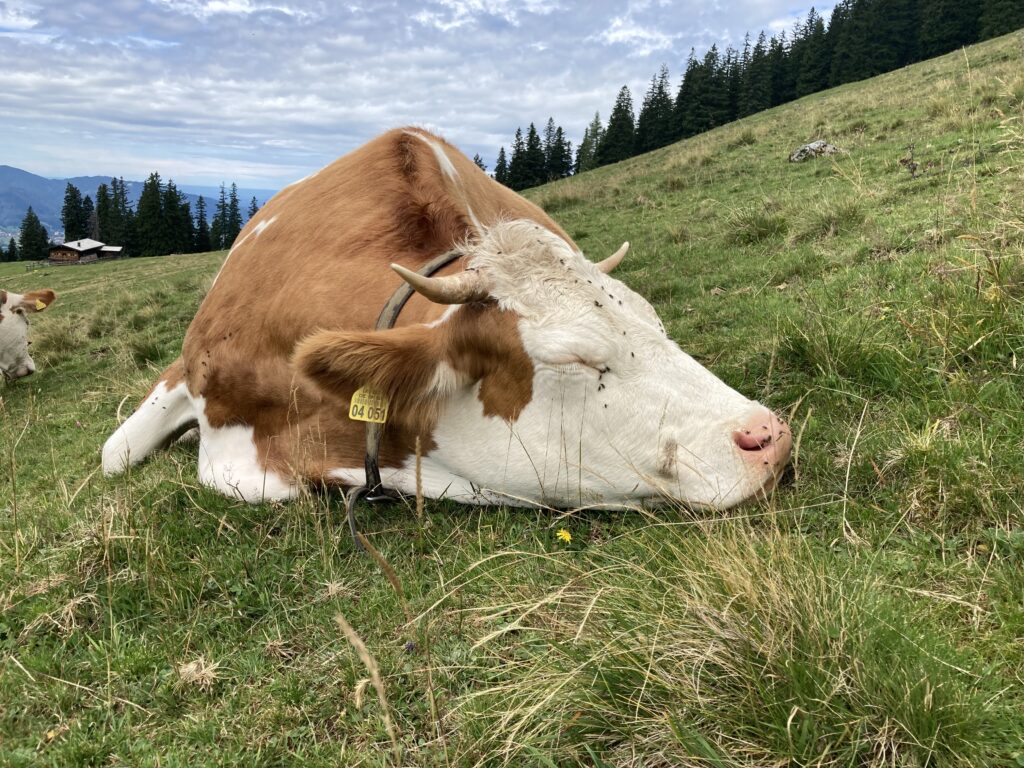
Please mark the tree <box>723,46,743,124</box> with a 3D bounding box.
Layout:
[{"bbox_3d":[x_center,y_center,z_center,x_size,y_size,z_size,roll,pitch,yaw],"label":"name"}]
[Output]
[{"bbox_3d":[48.982,-66.220,184.000,4.000,16.422,4.000,3,13,0],"label":"tree"}]

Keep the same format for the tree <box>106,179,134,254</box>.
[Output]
[{"bbox_3d":[-105.725,-45.276,224.479,7.317,21.290,7.317,-3,15,-25],"label":"tree"}]

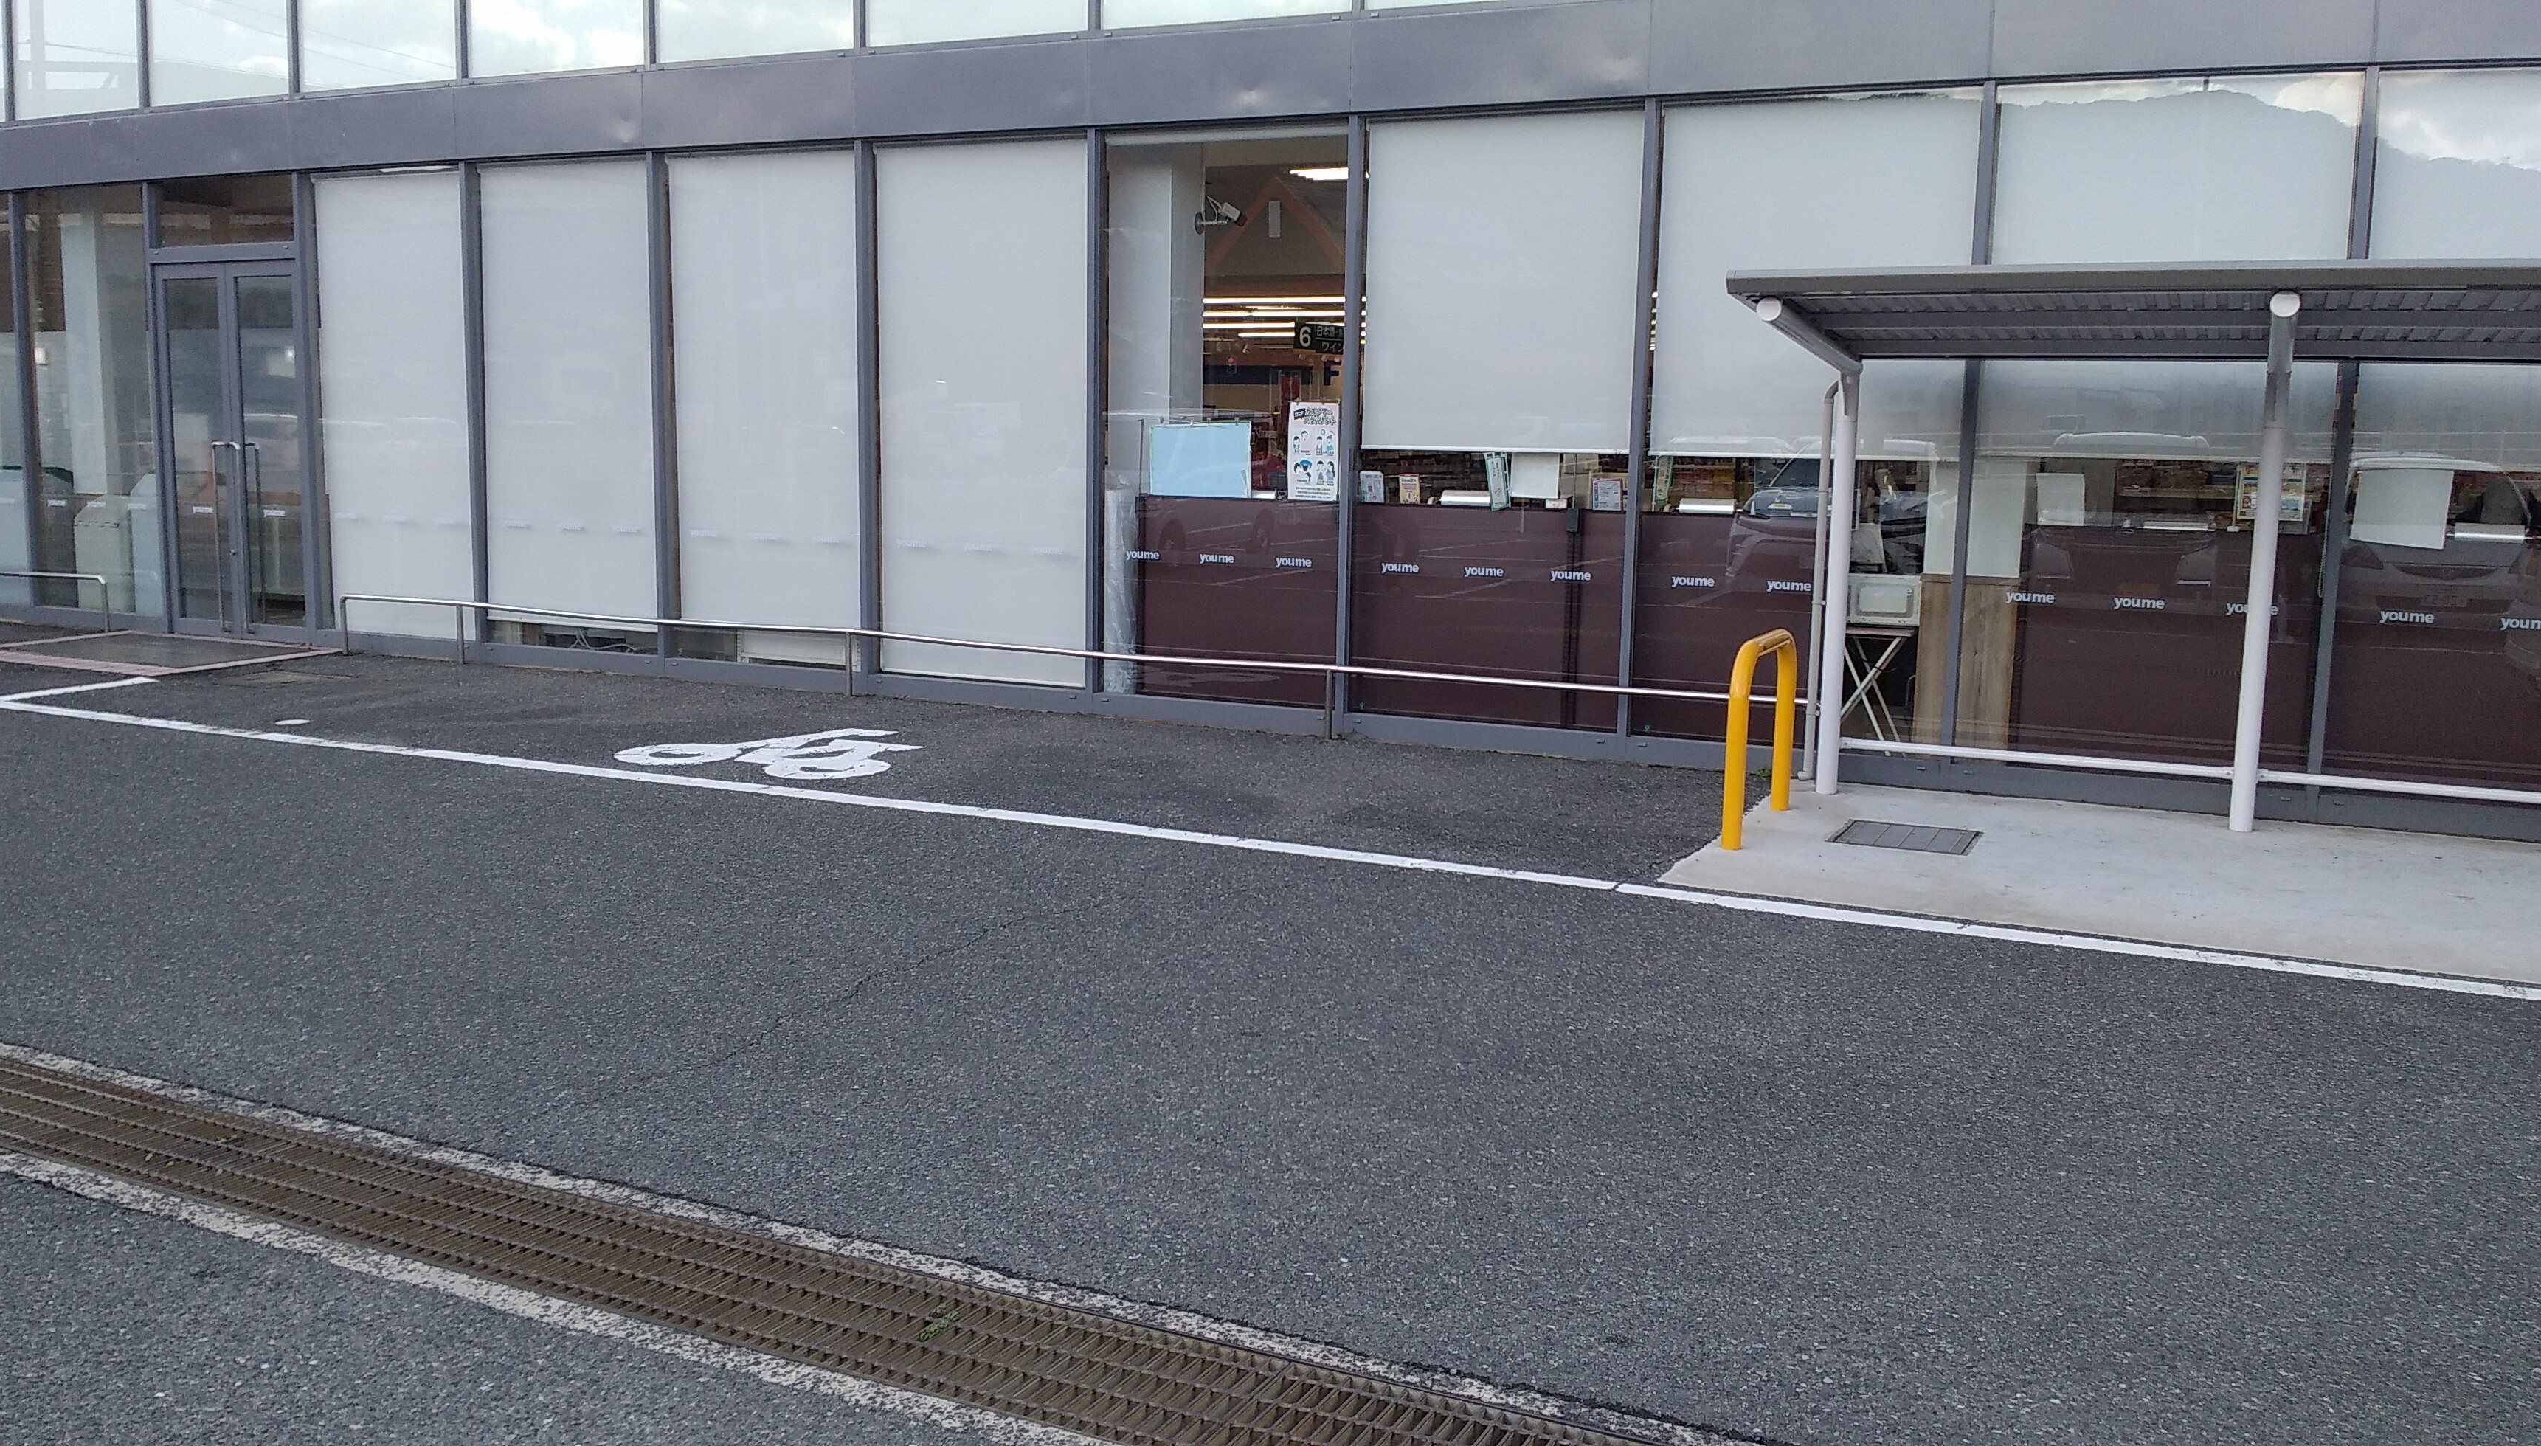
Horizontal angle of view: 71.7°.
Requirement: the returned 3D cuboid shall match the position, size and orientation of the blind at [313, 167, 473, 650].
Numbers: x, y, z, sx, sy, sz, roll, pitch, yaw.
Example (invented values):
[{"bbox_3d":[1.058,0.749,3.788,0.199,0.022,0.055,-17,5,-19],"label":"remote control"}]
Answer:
[{"bbox_3d":[-6.213,-2.227,12.524,1.456,3.208,0.080,5,8,22],"label":"blind"}]

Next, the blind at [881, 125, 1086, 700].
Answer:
[{"bbox_3d":[-1.673,-1.784,10.106,1.383,3.055,0.060,5,9,22],"label":"blind"}]

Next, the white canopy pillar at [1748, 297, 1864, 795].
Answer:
[{"bbox_3d":[2.336,-0.672,7.733,0.120,2.203,1.688,6,9,30],"label":"white canopy pillar"}]

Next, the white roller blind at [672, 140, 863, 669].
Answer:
[{"bbox_3d":[-2.923,-1.883,10.225,1.358,2.788,0.070,5,9,22],"label":"white roller blind"}]

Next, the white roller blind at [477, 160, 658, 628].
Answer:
[{"bbox_3d":[-4.285,-1.983,10.772,1.367,2.803,0.070,5,9,22],"label":"white roller blind"}]

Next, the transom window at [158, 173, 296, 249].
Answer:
[{"bbox_3d":[-7.636,-3.725,12.836,1.472,0.464,0.100,5,8,22],"label":"transom window"}]

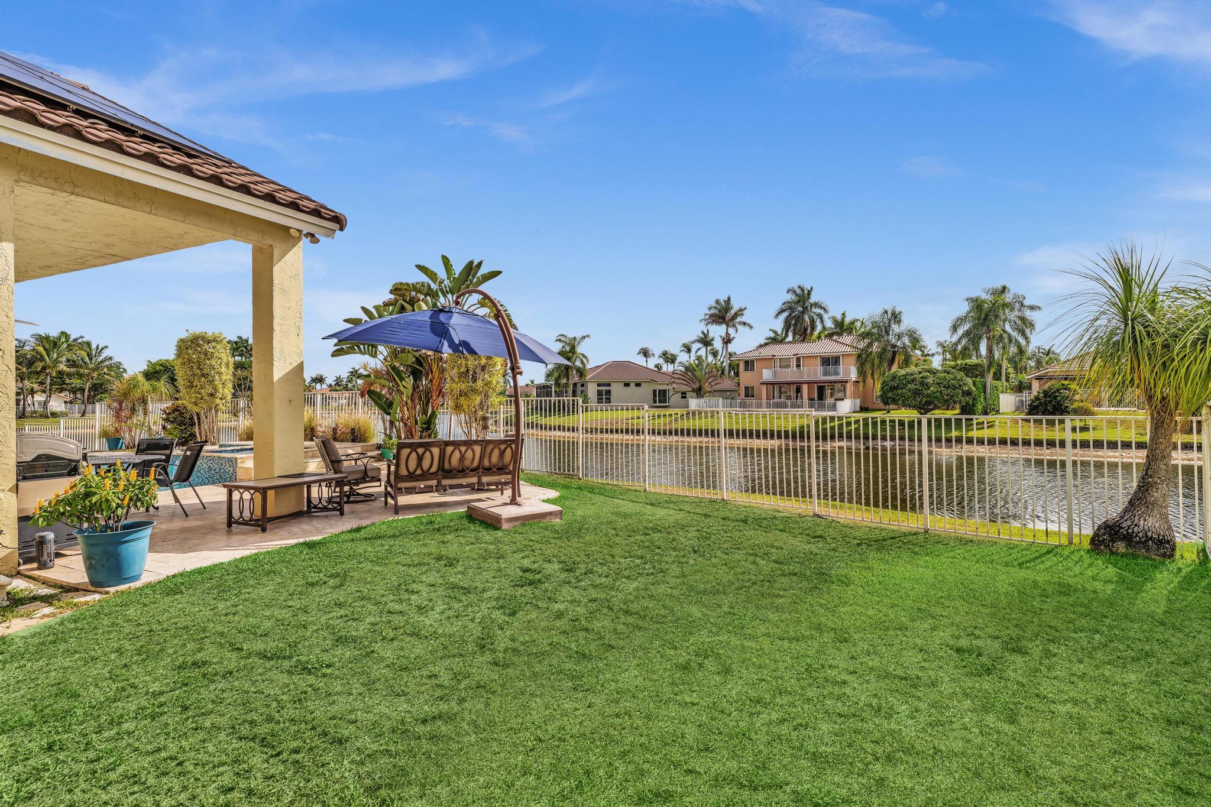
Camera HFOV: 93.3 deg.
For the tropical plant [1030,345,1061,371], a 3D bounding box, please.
[{"bbox_3d":[54.566,-3.290,71.000,3.800,8.200,3.800,0,0,38],"label":"tropical plant"}]

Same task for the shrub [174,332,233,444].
[{"bbox_3d":[-8.900,-0.350,12.600,1.150,2.500,1.100,0,0,-17],"label":"shrub"}]

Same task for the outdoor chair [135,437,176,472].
[{"bbox_3d":[-6.370,0.970,7.950,0.570,0.900,0.650,0,0,-6],"label":"outdoor chair"}]

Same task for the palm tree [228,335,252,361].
[{"bbox_3d":[-45.300,-3.700,72.000,4.300,9.800,4.300,0,0,0],"label":"palm tree"}]

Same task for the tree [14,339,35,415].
[{"bbox_3d":[-65.281,-2.966,64.000,4.500,9.100,4.500,0,0,44],"label":"tree"}]

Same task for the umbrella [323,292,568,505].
[{"bbox_3d":[-2.150,-0.150,8.100,3.500,2.850,3.350,0,0,44],"label":"umbrella"}]

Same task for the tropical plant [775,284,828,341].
[{"bbox_3d":[24.600,-6.800,72.000,6.600,16.000,6.600,0,0,0],"label":"tropical plant"}]

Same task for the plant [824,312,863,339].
[{"bbox_3d":[32.742,-5.622,79.000,5.300,13.500,5.300,0,0,23],"label":"plant"}]

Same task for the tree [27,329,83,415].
[{"bbox_3d":[-61.575,-3.284,64.000,4.800,9.800,4.800,0,0,-44],"label":"tree"}]

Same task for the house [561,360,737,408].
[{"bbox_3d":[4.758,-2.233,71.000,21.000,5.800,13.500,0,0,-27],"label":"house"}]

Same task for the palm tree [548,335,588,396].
[{"bbox_3d":[-4.052,-3.592,62.000,4.800,8.000,4.800,0,0,-4],"label":"palm tree"}]

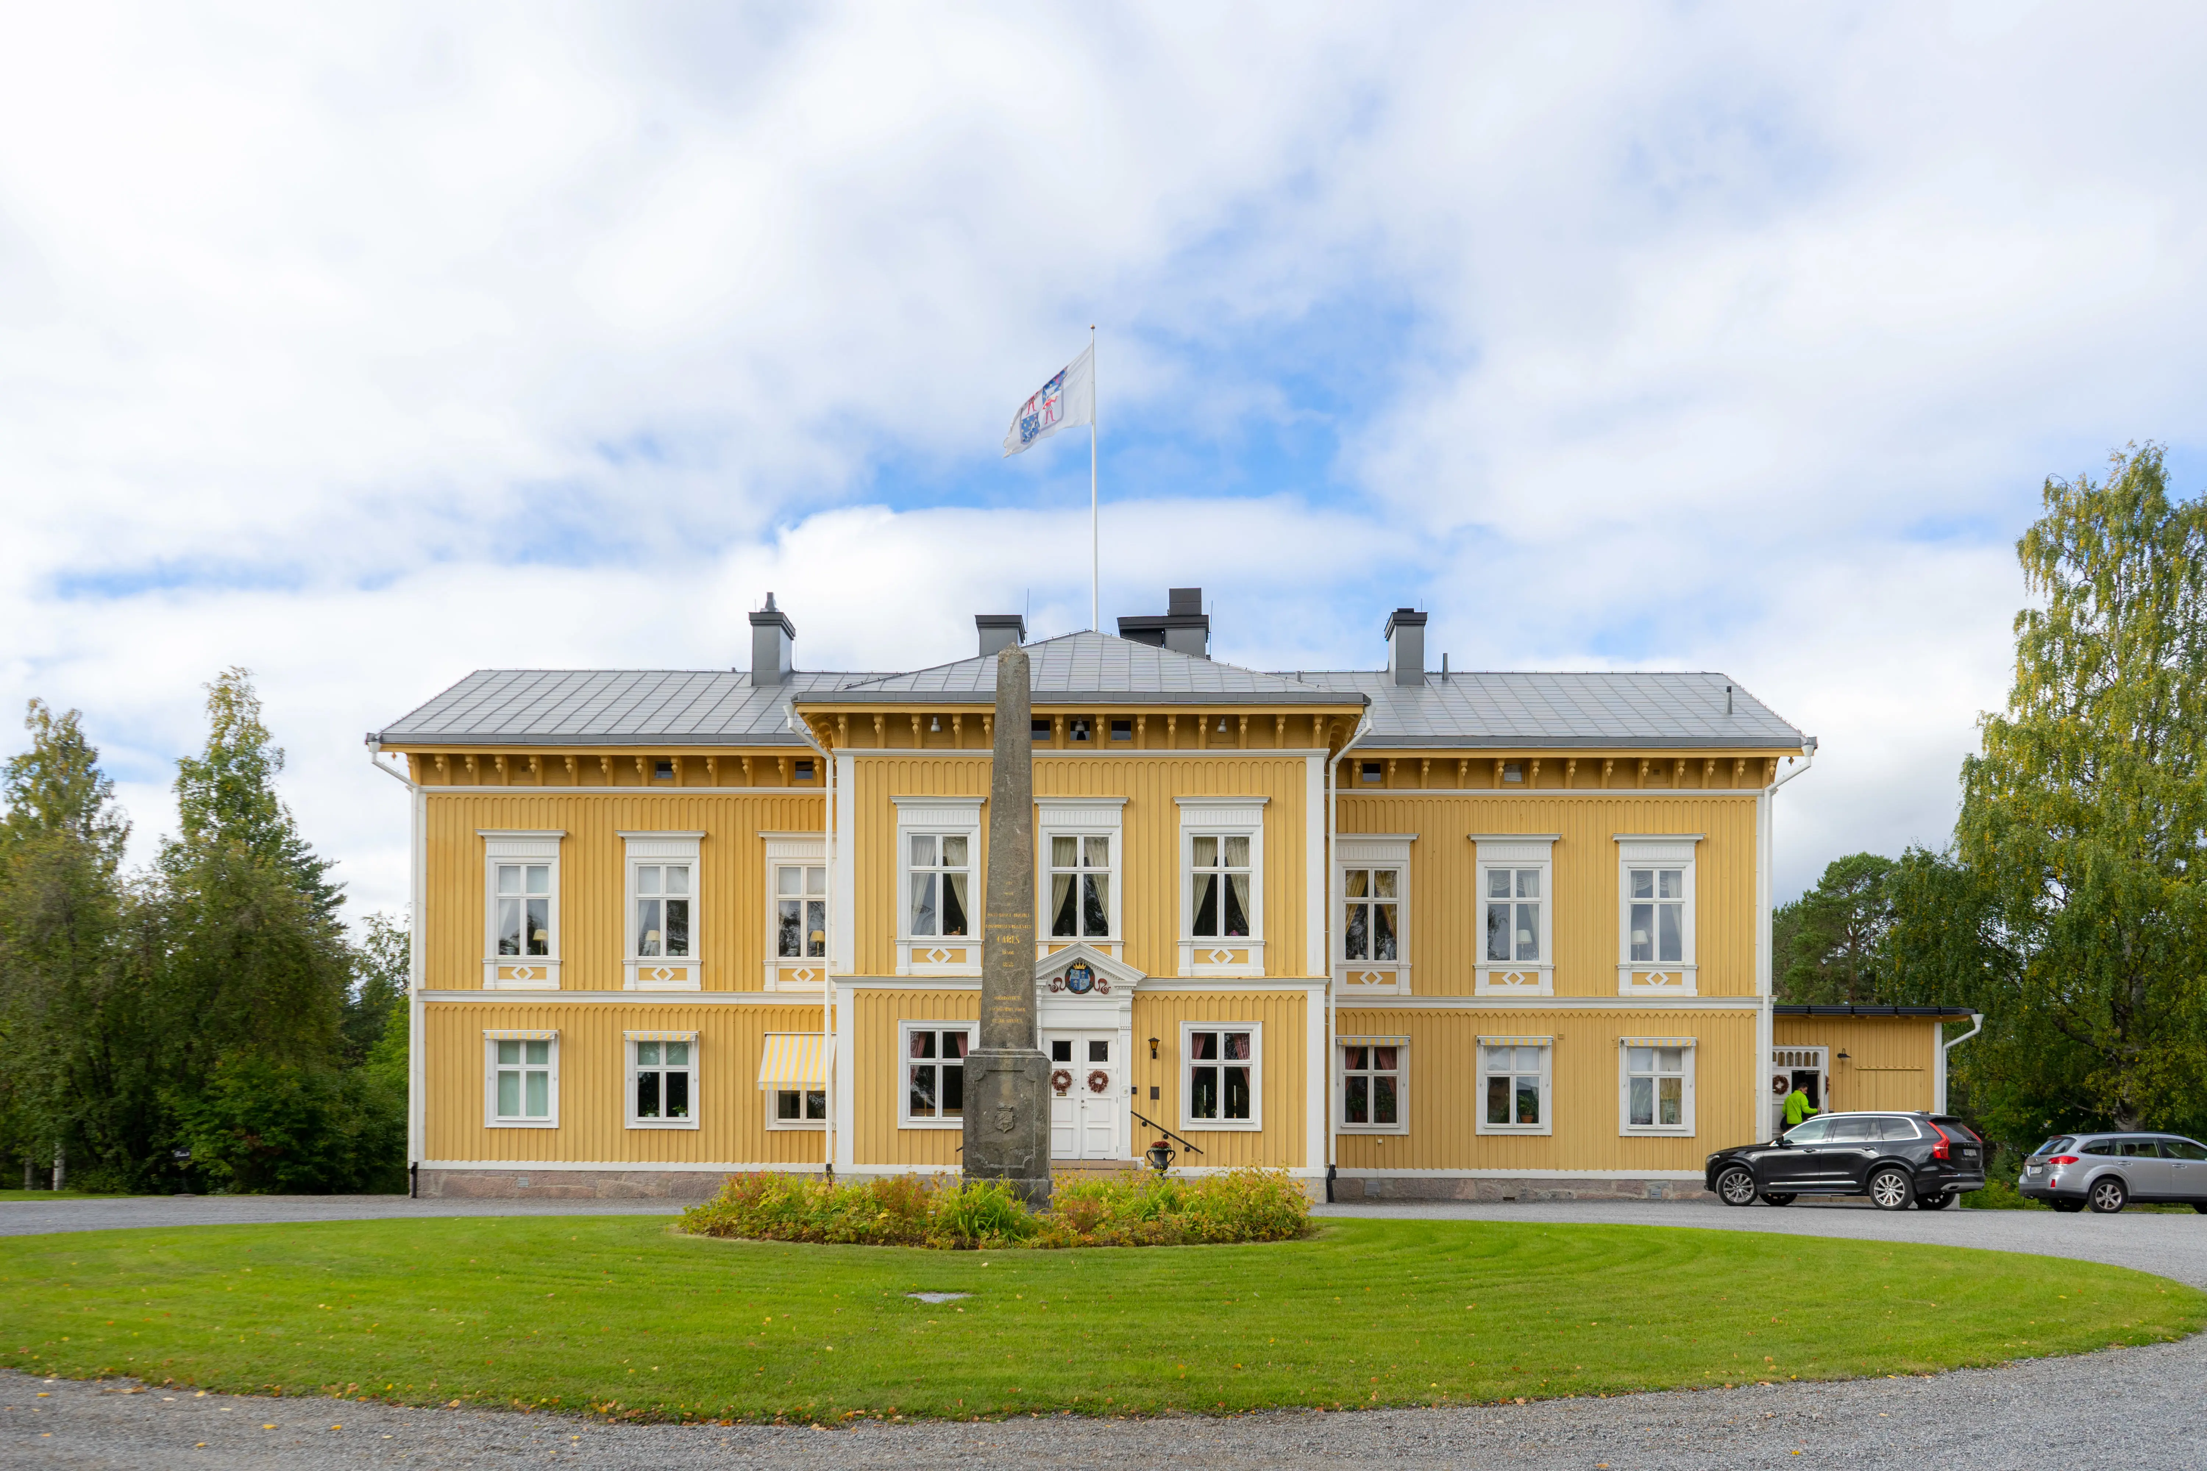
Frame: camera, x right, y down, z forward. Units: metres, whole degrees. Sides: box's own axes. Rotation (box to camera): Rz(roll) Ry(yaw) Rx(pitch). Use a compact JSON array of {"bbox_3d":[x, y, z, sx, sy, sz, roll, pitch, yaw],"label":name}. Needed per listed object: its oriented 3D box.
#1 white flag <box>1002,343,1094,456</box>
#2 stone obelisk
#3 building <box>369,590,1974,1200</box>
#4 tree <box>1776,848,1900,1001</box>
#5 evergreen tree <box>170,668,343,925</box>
[{"bbox_3d":[-1.250,-7.450,38.000,2.200,2.450,0.600,-1,-3,14],"label":"white flag"},{"bbox_3d":[-1.240,2.480,21.900,1.140,7.350,1.140,0,-3,1],"label":"stone obelisk"},{"bbox_3d":[1.800,3.000,38.500,33.500,13.200,13.800,0,-3,1],"label":"building"},{"bbox_3d":[25.800,9.800,60.000,5.200,11.800,5.200,-1,-3,24],"label":"tree"},{"bbox_3d":[-21.200,4.800,43.000,5.000,13.000,5.000,2,-3,-24],"label":"evergreen tree"}]

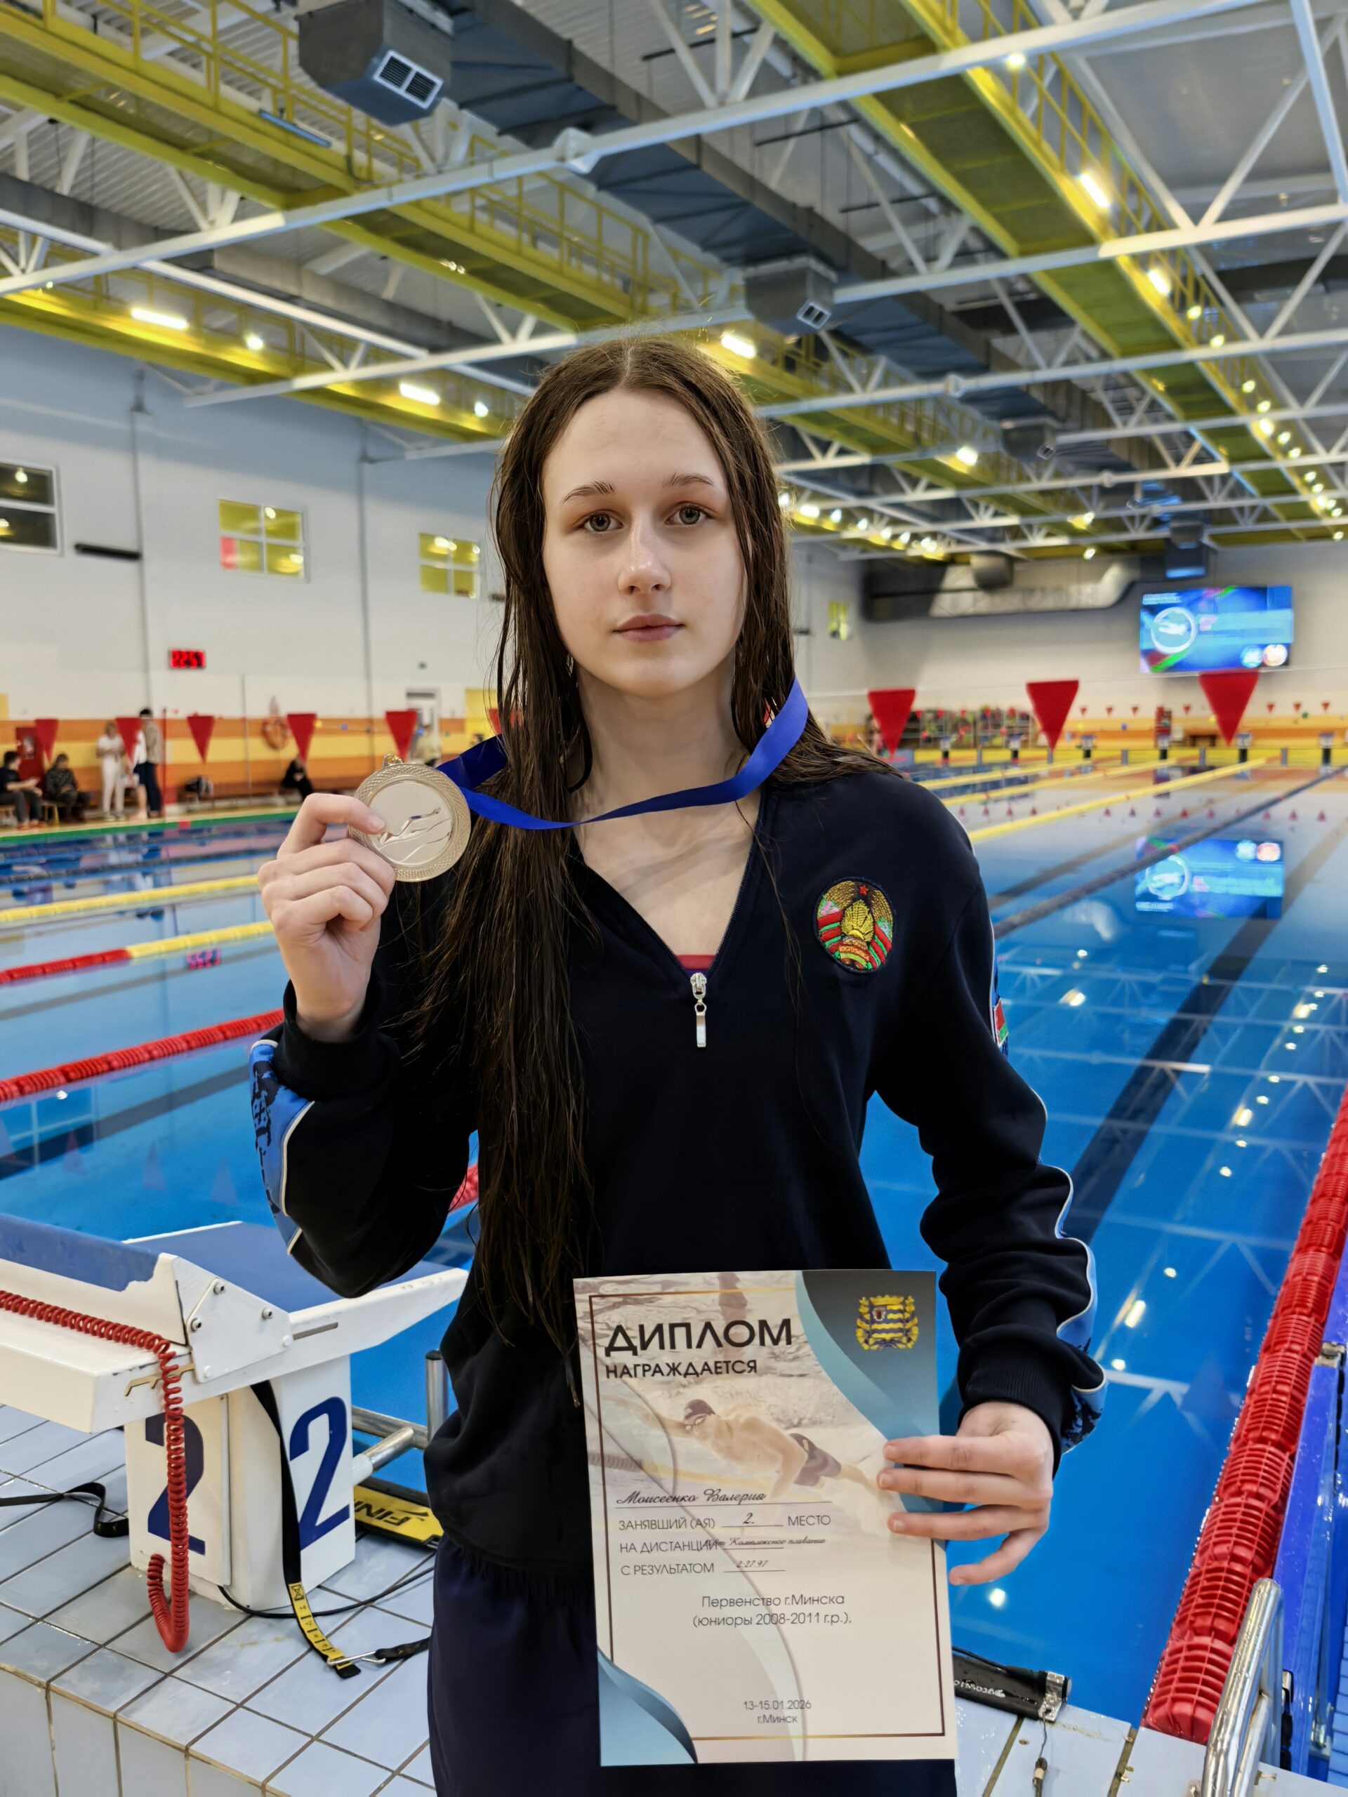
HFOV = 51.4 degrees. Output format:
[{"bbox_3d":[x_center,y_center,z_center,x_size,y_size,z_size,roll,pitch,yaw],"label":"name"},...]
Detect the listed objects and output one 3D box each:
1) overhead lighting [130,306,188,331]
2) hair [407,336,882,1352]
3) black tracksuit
[{"bbox_3d":[-7.594,-8.530,20.631,0.150,0.170,1.050,3,8,29],"label":"overhead lighting"},{"bbox_3d":[-0.013,-0.047,1.002,0.310,0.690,0.250,-1,7,-1],"label":"hair"},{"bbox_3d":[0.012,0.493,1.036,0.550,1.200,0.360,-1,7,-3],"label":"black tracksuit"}]

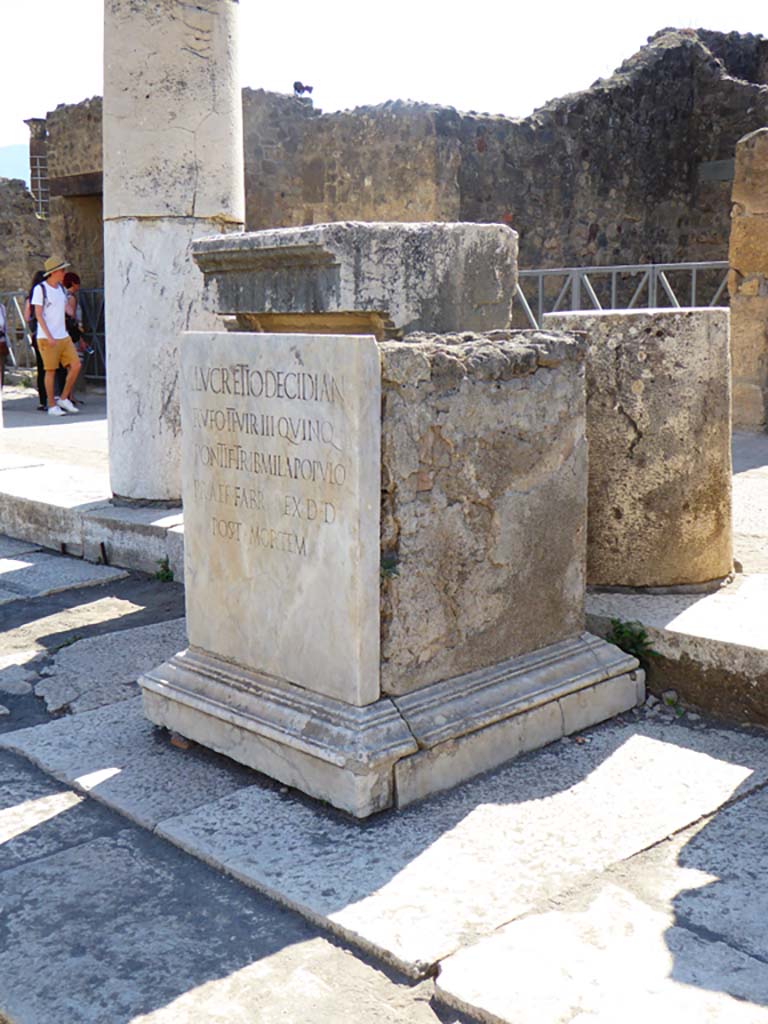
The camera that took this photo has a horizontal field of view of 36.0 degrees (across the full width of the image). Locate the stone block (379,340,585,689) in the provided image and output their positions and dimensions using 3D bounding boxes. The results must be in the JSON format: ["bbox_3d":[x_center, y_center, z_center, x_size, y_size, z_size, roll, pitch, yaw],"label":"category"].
[{"bbox_3d":[0.062,-0.091,4.339,1.097,1.142,0.884,-10,14,-44],"label":"stone block"}]

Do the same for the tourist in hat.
[{"bbox_3d":[-3.790,-2.028,13.591,0.500,1.760,0.500,5,11,26],"label":"tourist in hat"}]

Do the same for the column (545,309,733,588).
[{"bbox_3d":[1.165,-0.329,5.501,0.867,1.188,0.867,0,10,0],"label":"column"}]

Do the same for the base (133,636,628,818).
[{"bbox_3d":[0.060,0.608,4.474,1.545,0.291,1.161,-10,14,-44],"label":"base"}]

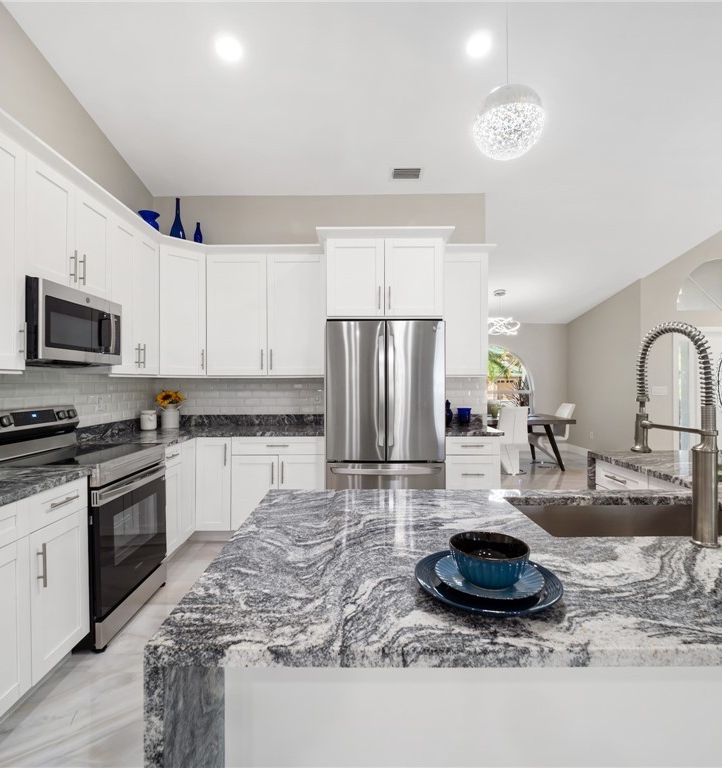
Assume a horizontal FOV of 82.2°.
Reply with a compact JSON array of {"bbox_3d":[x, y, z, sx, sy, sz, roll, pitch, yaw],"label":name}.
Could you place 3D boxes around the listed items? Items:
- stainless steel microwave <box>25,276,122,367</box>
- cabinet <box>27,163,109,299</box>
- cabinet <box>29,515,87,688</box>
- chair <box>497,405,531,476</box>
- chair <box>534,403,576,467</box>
[{"bbox_3d":[-1.803,-0.323,2.438,0.400,0.415,0.754,0,0,-1],"label":"stainless steel microwave"},{"bbox_3d":[-1.848,-0.857,2.440,0.315,0.637,0.732,0,0,-1],"label":"cabinet"},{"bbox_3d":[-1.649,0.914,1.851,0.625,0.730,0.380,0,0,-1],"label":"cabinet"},{"bbox_3d":[2.127,0.815,6.112,0.444,0.978,0.625,0,0,0],"label":"chair"},{"bbox_3d":[3.115,0.812,6.777,0.645,0.978,0.454,0,0,0],"label":"chair"}]

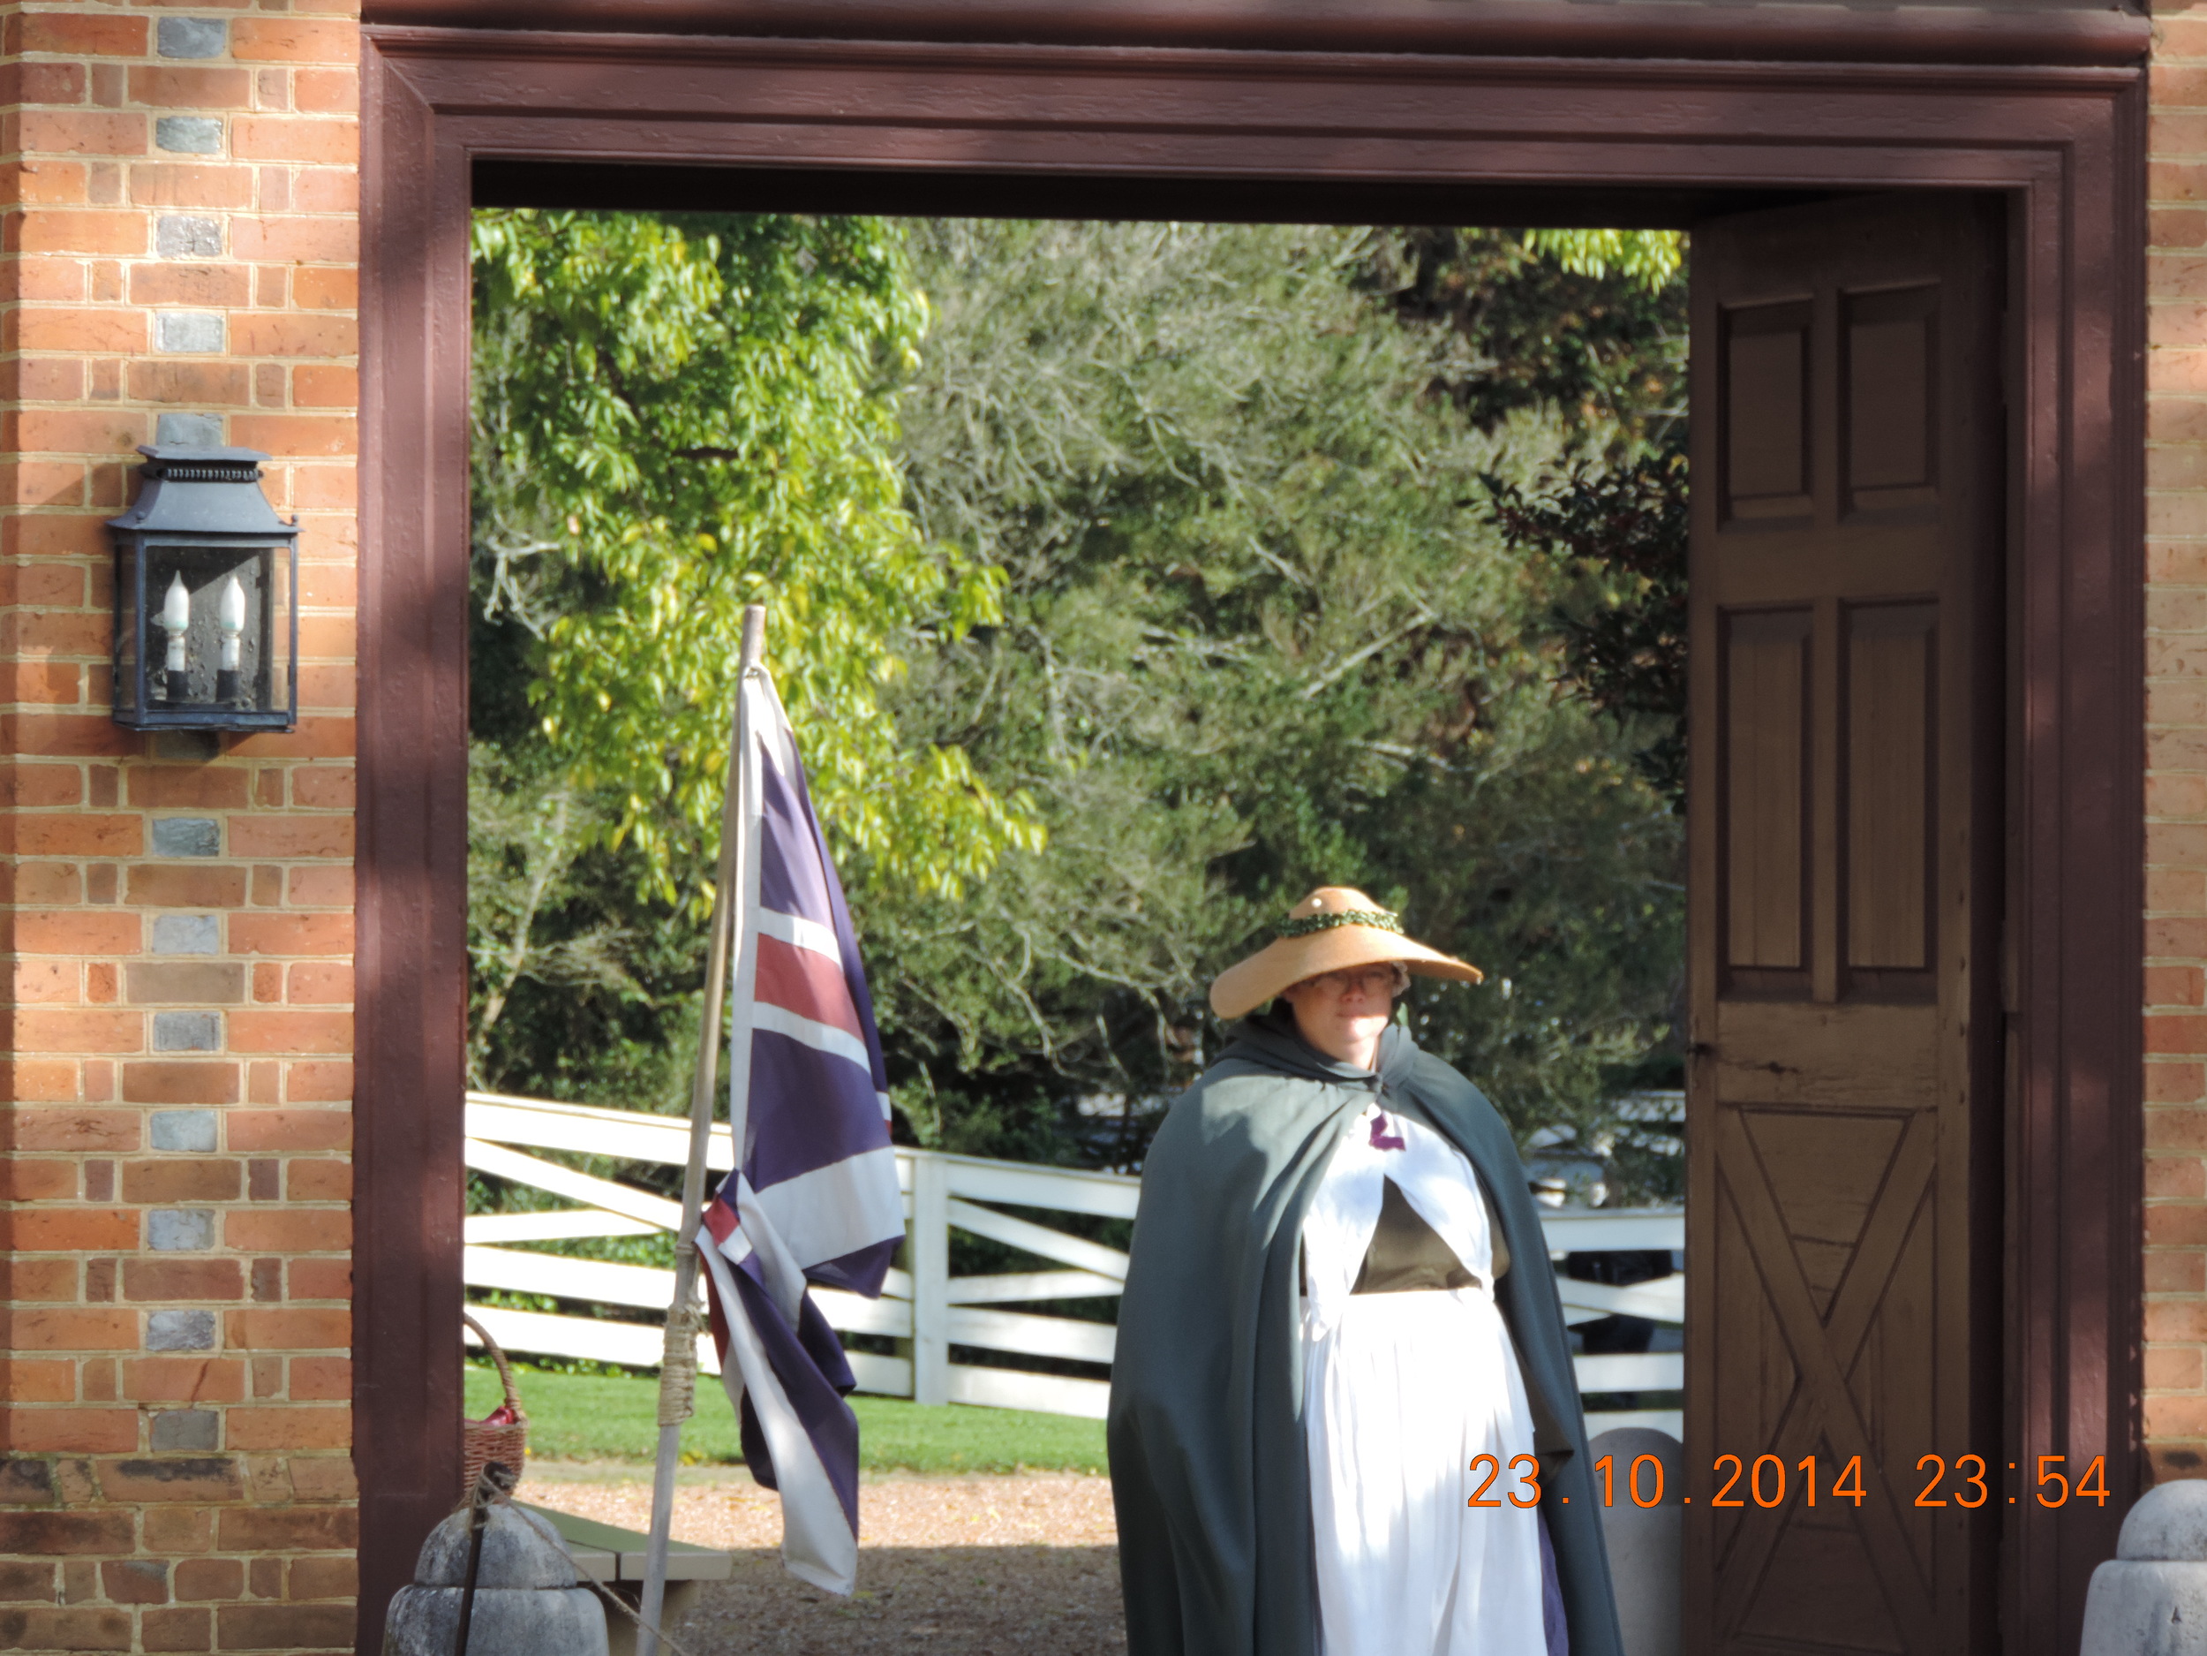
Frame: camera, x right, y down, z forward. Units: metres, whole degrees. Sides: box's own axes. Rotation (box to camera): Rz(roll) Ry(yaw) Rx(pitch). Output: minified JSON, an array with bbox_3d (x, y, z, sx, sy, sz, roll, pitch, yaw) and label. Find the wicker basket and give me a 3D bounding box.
[{"bbox_3d":[-1.158,0.998,24.600,0.330,0.355,0.280,0,-1,-12],"label":"wicker basket"}]

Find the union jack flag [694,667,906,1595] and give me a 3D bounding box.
[{"bbox_3d":[-0.476,0.475,22.500,0.335,1.450,0.200,0,-1,-10],"label":"union jack flag"}]

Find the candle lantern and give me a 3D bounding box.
[{"bbox_3d":[-1.392,-0.370,22.250,0.277,0.442,0.145,0,-1,-20],"label":"candle lantern"}]

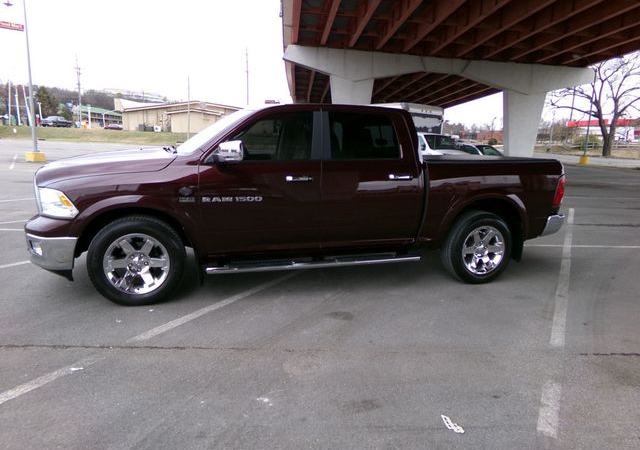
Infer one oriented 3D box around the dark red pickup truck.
[{"bbox_3d":[-0.069,-0.403,5.242,5.770,1.930,2.050,-1,10,-17],"label":"dark red pickup truck"}]

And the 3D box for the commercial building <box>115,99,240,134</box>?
[{"bbox_3d":[-19.067,-18.884,80.060,26.612,5.160,18.000,4,10,10],"label":"commercial building"}]

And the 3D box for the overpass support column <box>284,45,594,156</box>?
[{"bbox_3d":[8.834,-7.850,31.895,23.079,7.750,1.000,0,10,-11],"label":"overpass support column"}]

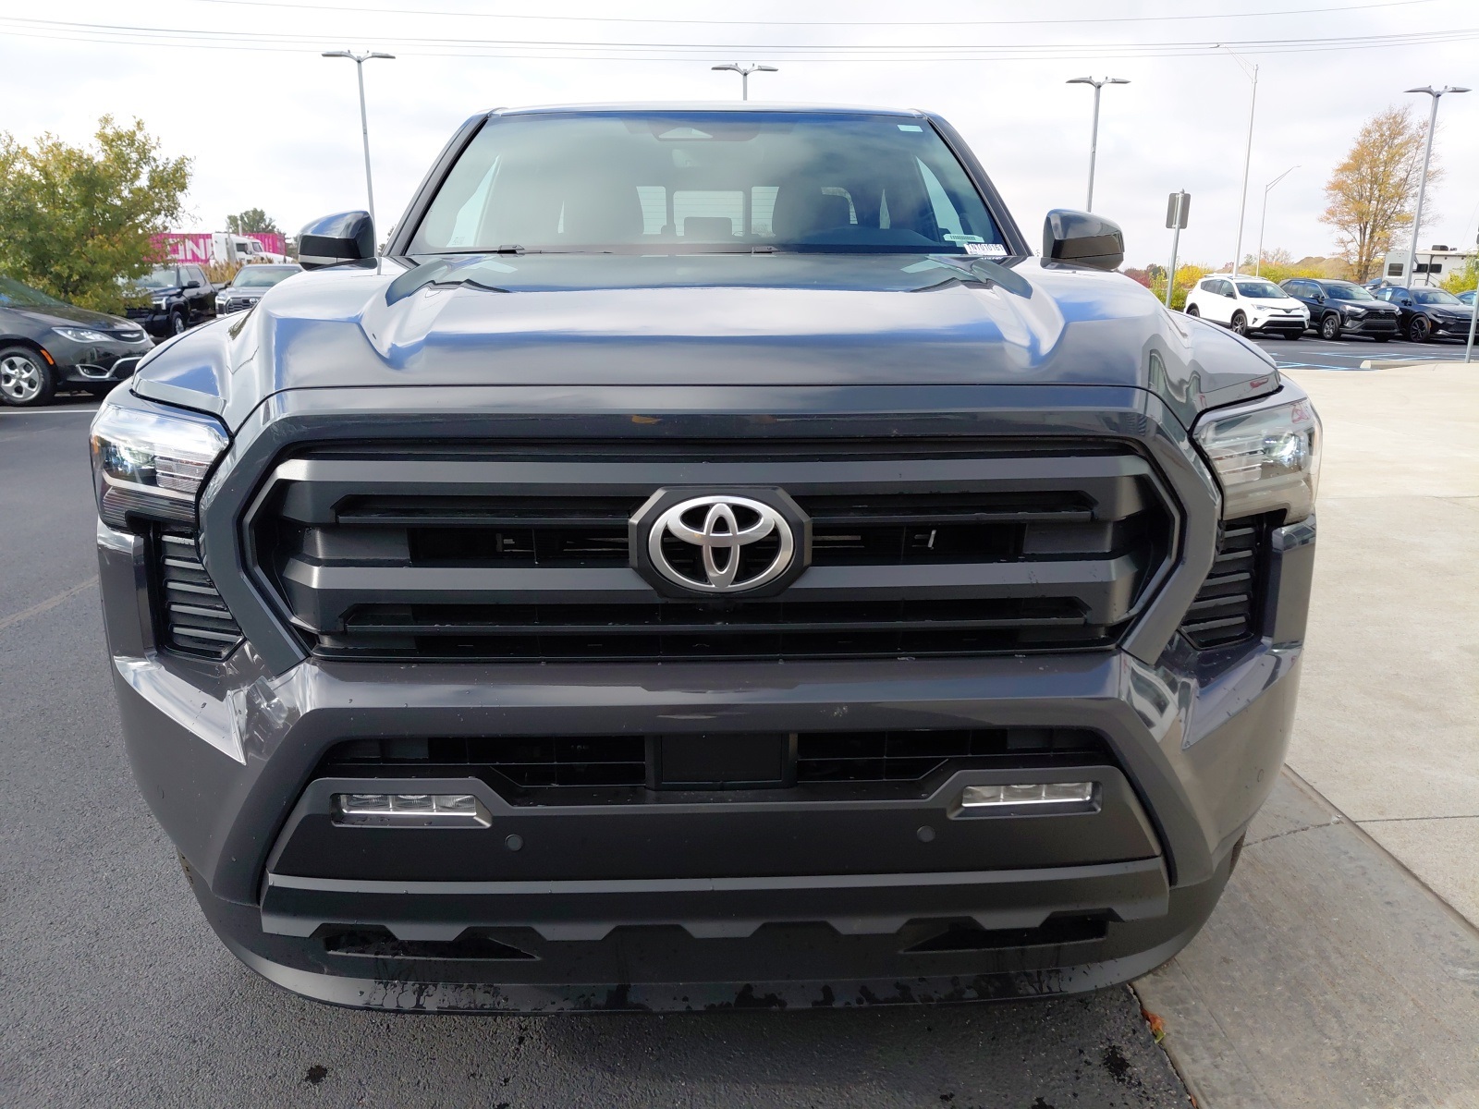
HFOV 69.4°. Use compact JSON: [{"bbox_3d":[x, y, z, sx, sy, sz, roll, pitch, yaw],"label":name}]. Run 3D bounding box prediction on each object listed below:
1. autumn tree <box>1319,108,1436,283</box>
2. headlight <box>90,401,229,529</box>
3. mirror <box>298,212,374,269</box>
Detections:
[{"bbox_3d":[30.692,-16.274,51.474,5.000,10.032,5.000,8,16,29],"label":"autumn tree"},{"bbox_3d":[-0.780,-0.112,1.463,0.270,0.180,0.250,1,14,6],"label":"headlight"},{"bbox_3d":[-1.043,-0.811,2.775,0.205,0.160,0.140,-1,14,-1],"label":"mirror"}]

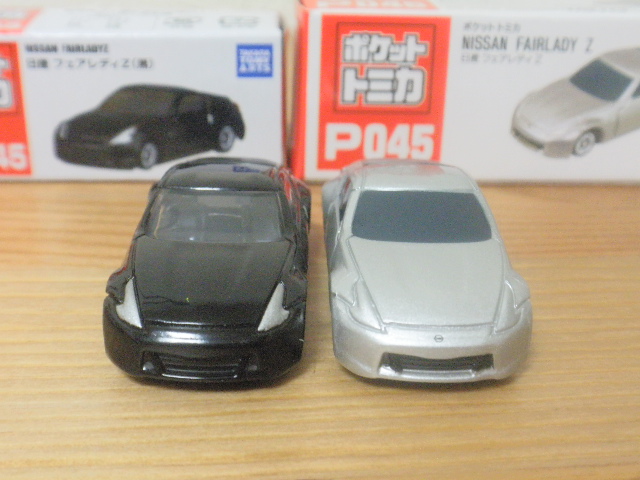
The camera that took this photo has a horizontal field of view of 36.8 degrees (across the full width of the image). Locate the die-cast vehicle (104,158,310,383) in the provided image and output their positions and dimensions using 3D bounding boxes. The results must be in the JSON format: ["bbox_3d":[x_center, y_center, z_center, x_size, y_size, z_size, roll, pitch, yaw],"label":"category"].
[{"bbox_3d":[-0.011,0.001,0.112,0.021,0.015,0.047,1,22,0],"label":"die-cast vehicle"}]

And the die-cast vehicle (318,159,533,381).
[{"bbox_3d":[0.011,0.001,0.113,0.021,0.015,0.047,0,22,-2],"label":"die-cast vehicle"}]

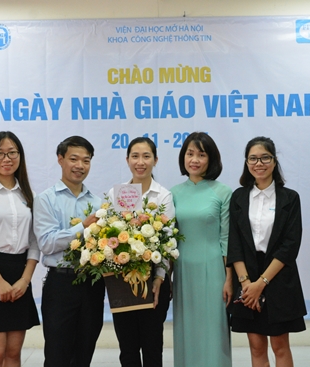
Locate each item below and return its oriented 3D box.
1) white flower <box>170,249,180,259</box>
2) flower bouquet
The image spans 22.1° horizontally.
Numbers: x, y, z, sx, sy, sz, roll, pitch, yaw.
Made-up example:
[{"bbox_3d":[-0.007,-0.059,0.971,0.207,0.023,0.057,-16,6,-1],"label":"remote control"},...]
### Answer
[{"bbox_3d":[0.098,0.340,3.830,0.045,0.050,0.045,-2,3,-37],"label":"white flower"},{"bbox_3d":[-0.151,0.337,3.820,0.580,0.540,0.420,-5,1,0],"label":"flower bouquet"}]

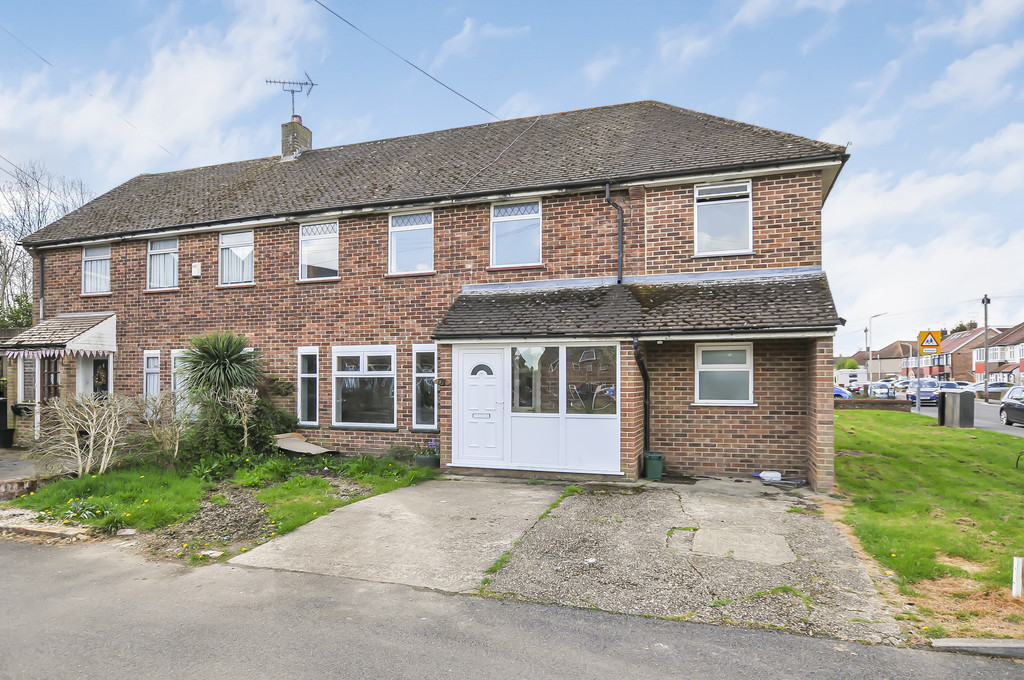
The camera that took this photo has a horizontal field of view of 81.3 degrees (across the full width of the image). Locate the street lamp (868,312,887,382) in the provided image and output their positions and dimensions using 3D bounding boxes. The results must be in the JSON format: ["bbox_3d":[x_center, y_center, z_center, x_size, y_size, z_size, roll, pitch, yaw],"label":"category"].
[{"bbox_3d":[24.265,1.192,39.500,1.050,5.900,0.220,-1,-2,24],"label":"street lamp"}]

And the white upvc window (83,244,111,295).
[{"bbox_3d":[-9.949,-1.676,14.340,0.941,1.133,0.120,-1,-2,19],"label":"white upvc window"}]

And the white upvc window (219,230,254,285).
[{"bbox_3d":[-5.951,-1.777,12.938,0.944,1.131,0.120,-1,-2,19],"label":"white upvc window"}]

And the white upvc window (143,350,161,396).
[{"bbox_3d":[-8.157,0.996,13.500,0.470,1.500,0.100,-1,-2,19],"label":"white upvc window"}]

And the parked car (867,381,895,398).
[{"bbox_3d":[25.766,3.766,42.000,1.800,1.480,4.300,-1,-2,24],"label":"parked car"}]

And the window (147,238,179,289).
[{"bbox_3d":[-7.951,-1.725,13.640,0.927,1.135,0.120,-1,-2,19],"label":"window"}]

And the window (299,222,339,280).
[{"bbox_3d":[-3.938,-1.825,12.233,0.966,1.156,0.120,-1,-2,19],"label":"window"}]

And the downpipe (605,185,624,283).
[{"bbox_3d":[1.706,-1.777,9.980,0.240,1.700,0.280,-1,-2,19],"label":"downpipe"}]

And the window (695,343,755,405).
[{"bbox_3d":[3.378,0.541,9.505,0.883,0.983,0.120,-1,-2,19],"label":"window"}]

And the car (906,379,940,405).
[{"bbox_3d":[26.827,3.382,38.800,1.850,1.670,4.400,-1,-2,33],"label":"car"}]

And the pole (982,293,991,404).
[{"bbox_3d":[33.007,0.591,41.500,0.400,7.500,0.400,-1,-2,34],"label":"pole"}]

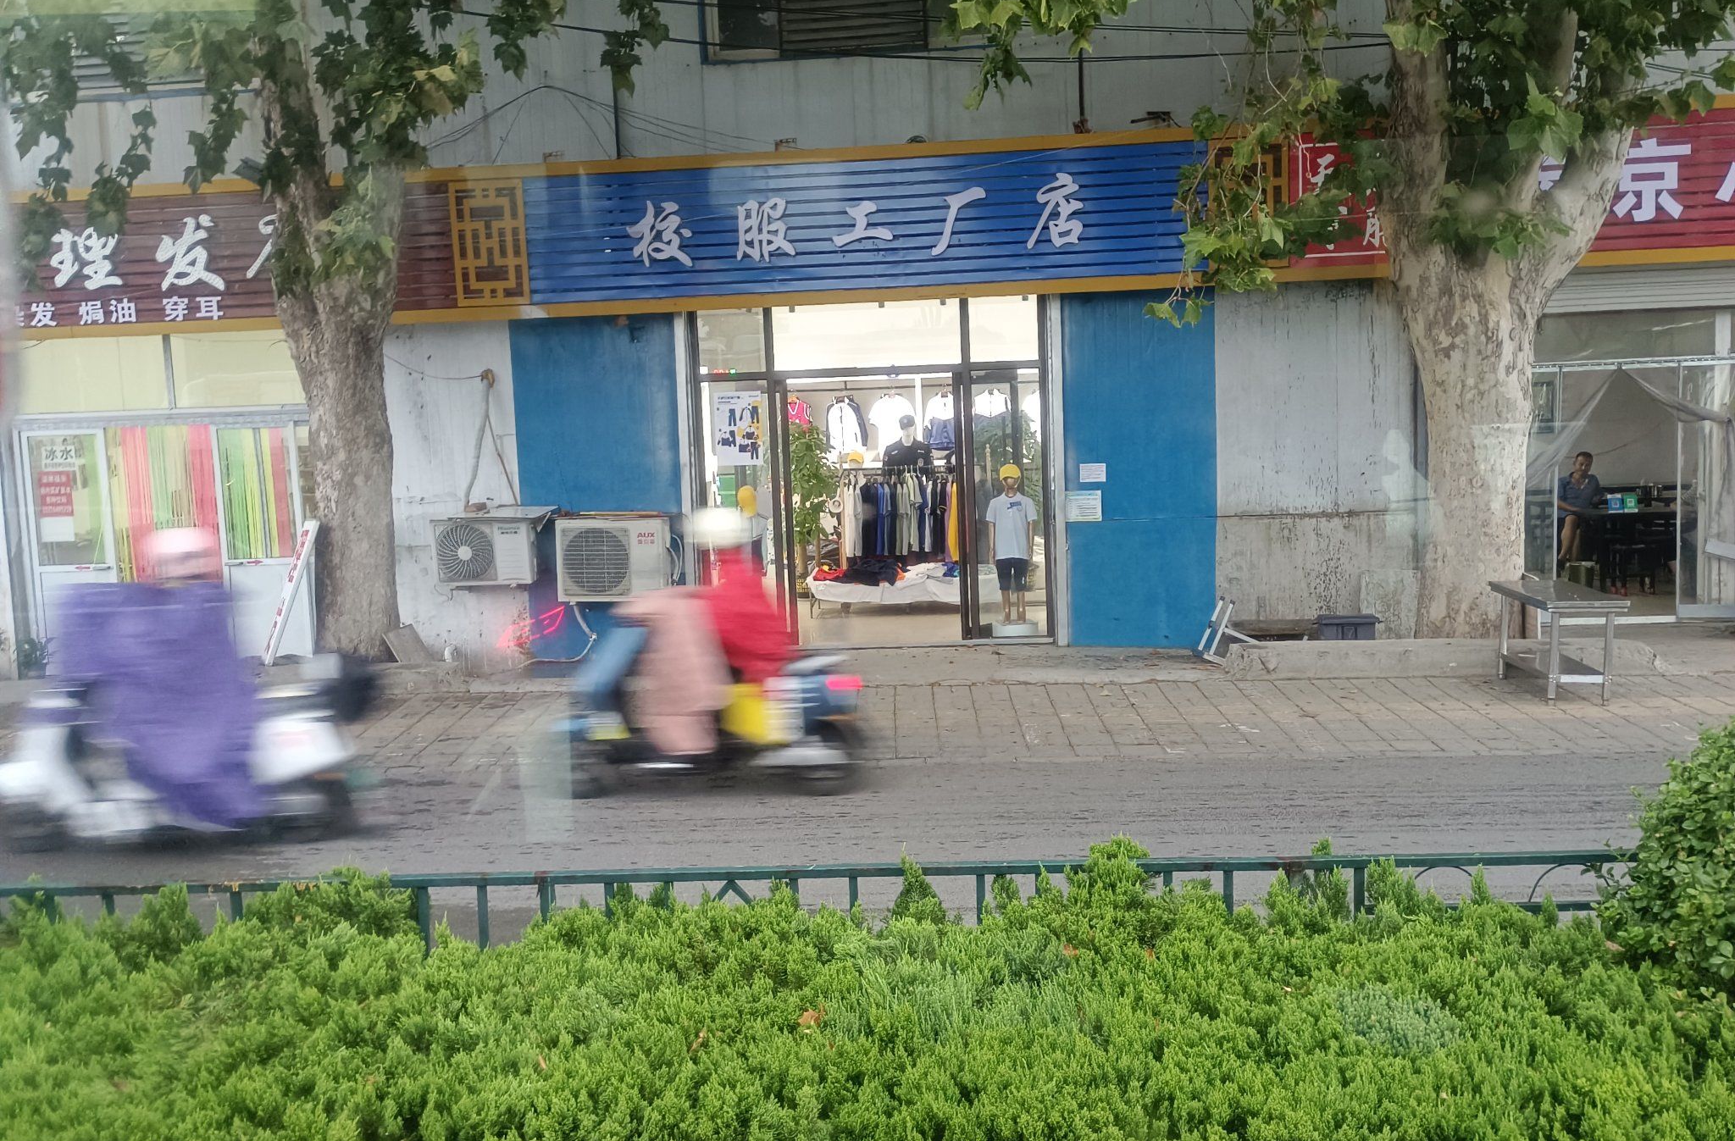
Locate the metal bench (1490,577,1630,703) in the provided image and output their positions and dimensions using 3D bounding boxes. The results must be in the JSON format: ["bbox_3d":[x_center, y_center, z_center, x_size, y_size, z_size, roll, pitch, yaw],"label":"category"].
[{"bbox_3d":[4.714,0.489,11.438,0.527,0.695,1.052,-1,7,1],"label":"metal bench"}]

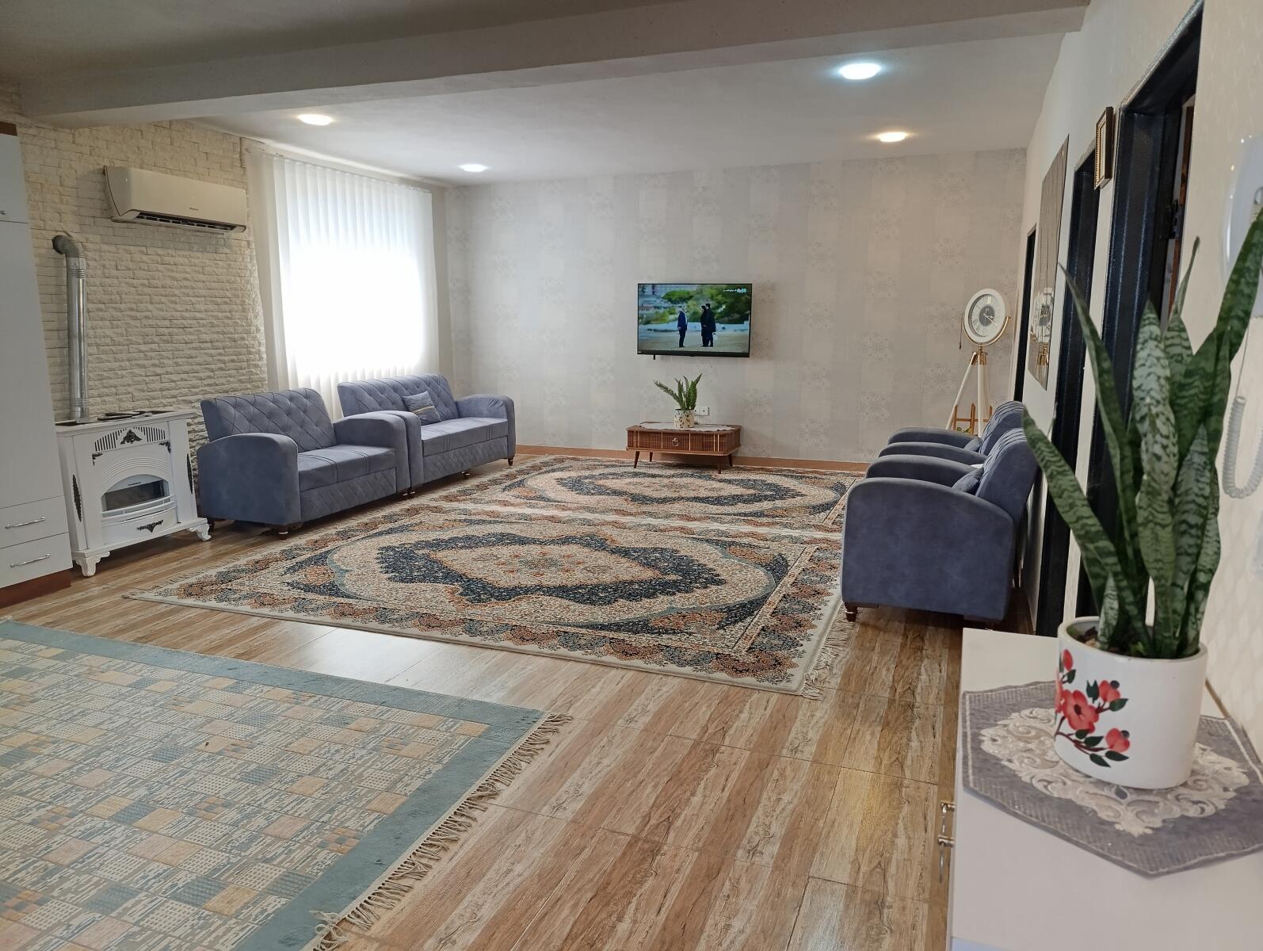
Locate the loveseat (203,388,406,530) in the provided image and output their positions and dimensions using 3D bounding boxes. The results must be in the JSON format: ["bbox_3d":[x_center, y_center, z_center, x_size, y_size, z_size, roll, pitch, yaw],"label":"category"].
[{"bbox_3d":[-2.501,-0.154,6.533,0.860,0.938,1.489,4,11,21],"label":"loveseat"}]

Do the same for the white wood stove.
[{"bbox_3d":[-3.178,0.072,5.232,0.394,0.861,0.895,4,11,21],"label":"white wood stove"}]

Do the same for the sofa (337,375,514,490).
[{"bbox_3d":[-1.885,-0.442,8.103,0.851,0.957,1.856,4,11,21],"label":"sofa"}]

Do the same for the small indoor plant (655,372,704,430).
[{"bbox_3d":[0.452,-0.737,8.221,0.470,0.521,0.362,4,11,21],"label":"small indoor plant"}]

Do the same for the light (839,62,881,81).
[{"bbox_3d":[1.323,-2.336,4.855,0.226,0.044,0.226,4,11,21],"label":"light"}]

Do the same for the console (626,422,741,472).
[{"bbox_3d":[0.517,-0.268,8.197,1.012,0.393,0.551,4,11,21],"label":"console"}]

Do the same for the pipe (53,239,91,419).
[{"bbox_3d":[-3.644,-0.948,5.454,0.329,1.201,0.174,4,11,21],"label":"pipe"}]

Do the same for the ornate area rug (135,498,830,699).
[{"bbox_3d":[-0.537,0.531,5.004,3.545,0.015,2.465,3,11,19],"label":"ornate area rug"}]

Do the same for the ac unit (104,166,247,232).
[{"bbox_3d":[-3.370,-2.044,6.305,0.232,0.353,1.034,4,11,21],"label":"ac unit"}]

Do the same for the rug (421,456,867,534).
[{"bbox_3d":[0.404,0.100,7.727,3.789,0.015,2.707,4,11,21],"label":"rug"}]

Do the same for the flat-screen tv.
[{"bbox_3d":[0.654,-1.618,8.751,1.213,0.722,0.068,4,11,21],"label":"flat-screen tv"}]

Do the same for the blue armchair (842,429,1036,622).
[{"bbox_3d":[1.551,0.212,4.233,0.826,0.902,0.913,4,11,21],"label":"blue armchair"}]

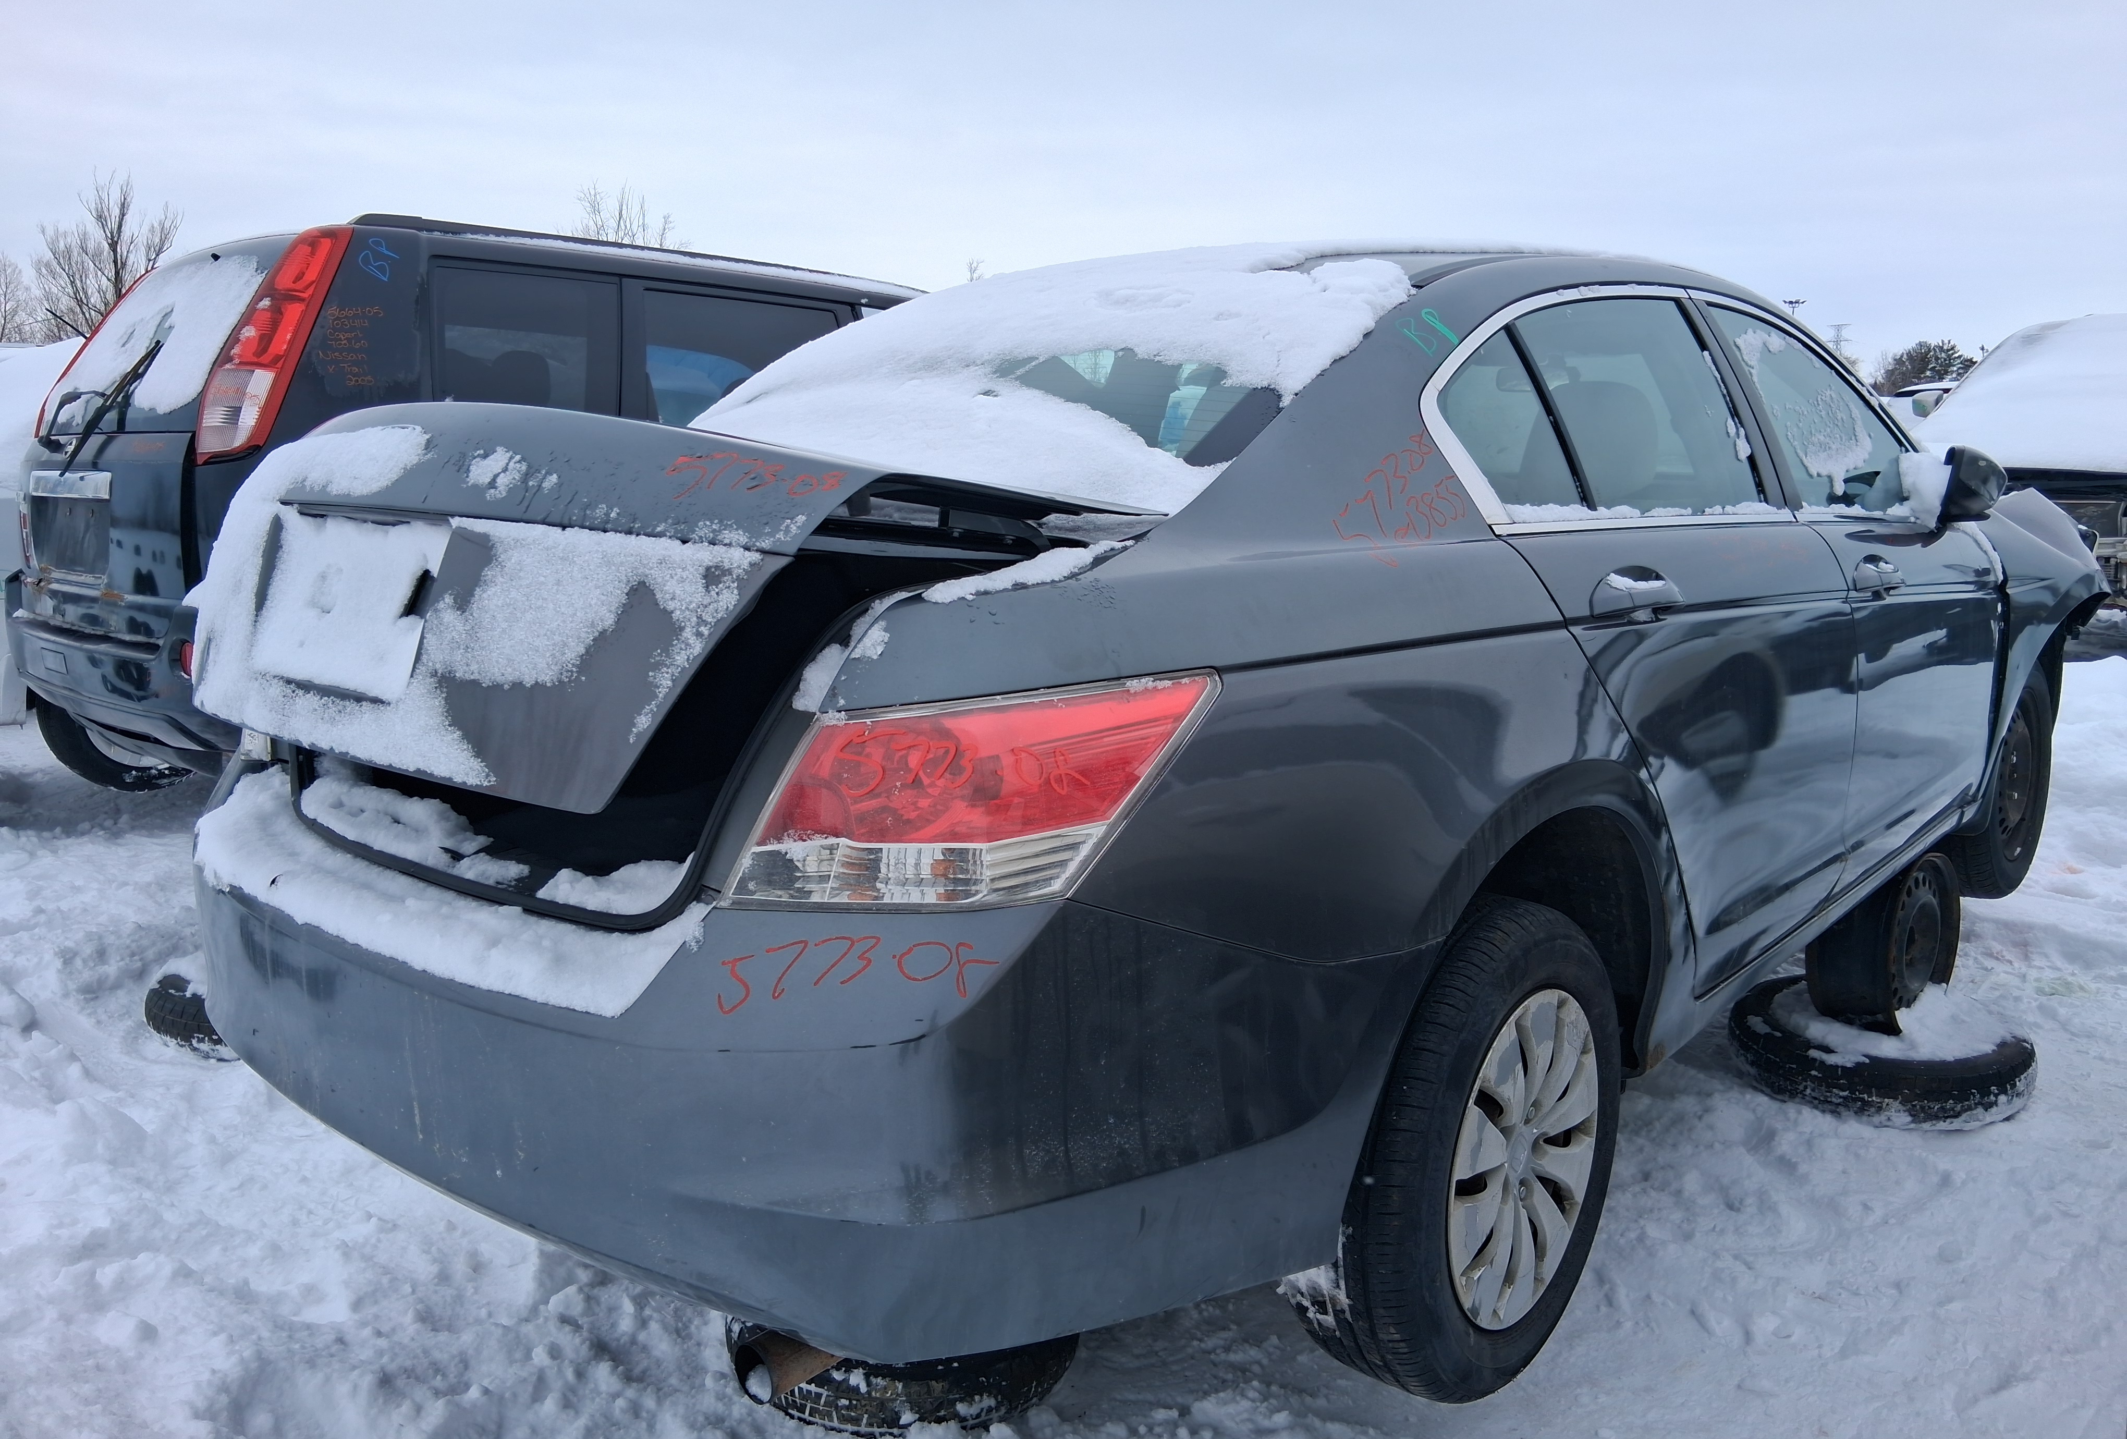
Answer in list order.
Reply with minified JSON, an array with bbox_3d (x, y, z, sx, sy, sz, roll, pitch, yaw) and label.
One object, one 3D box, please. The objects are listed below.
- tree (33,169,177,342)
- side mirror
[{"bbox_3d":[-23.905,-9.335,39.495,4.000,8.900,4.000,-7,11,-30],"label":"tree"},{"bbox_3d":[1.886,-0.487,3.330,0.130,0.170,0.200,-8,12,-36],"label":"side mirror"}]

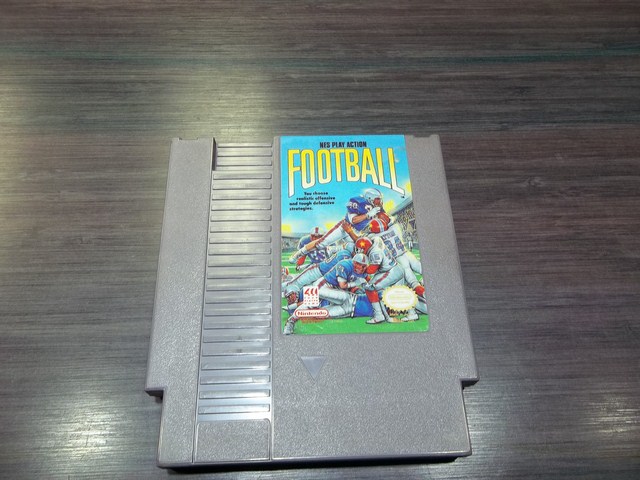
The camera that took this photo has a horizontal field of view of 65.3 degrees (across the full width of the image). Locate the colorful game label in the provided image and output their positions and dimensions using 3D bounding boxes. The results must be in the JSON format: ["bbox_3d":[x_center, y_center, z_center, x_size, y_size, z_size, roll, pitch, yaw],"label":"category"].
[{"bbox_3d":[0.012,-0.006,0.207,0.056,0.002,0.090,-1,66,-2],"label":"colorful game label"}]

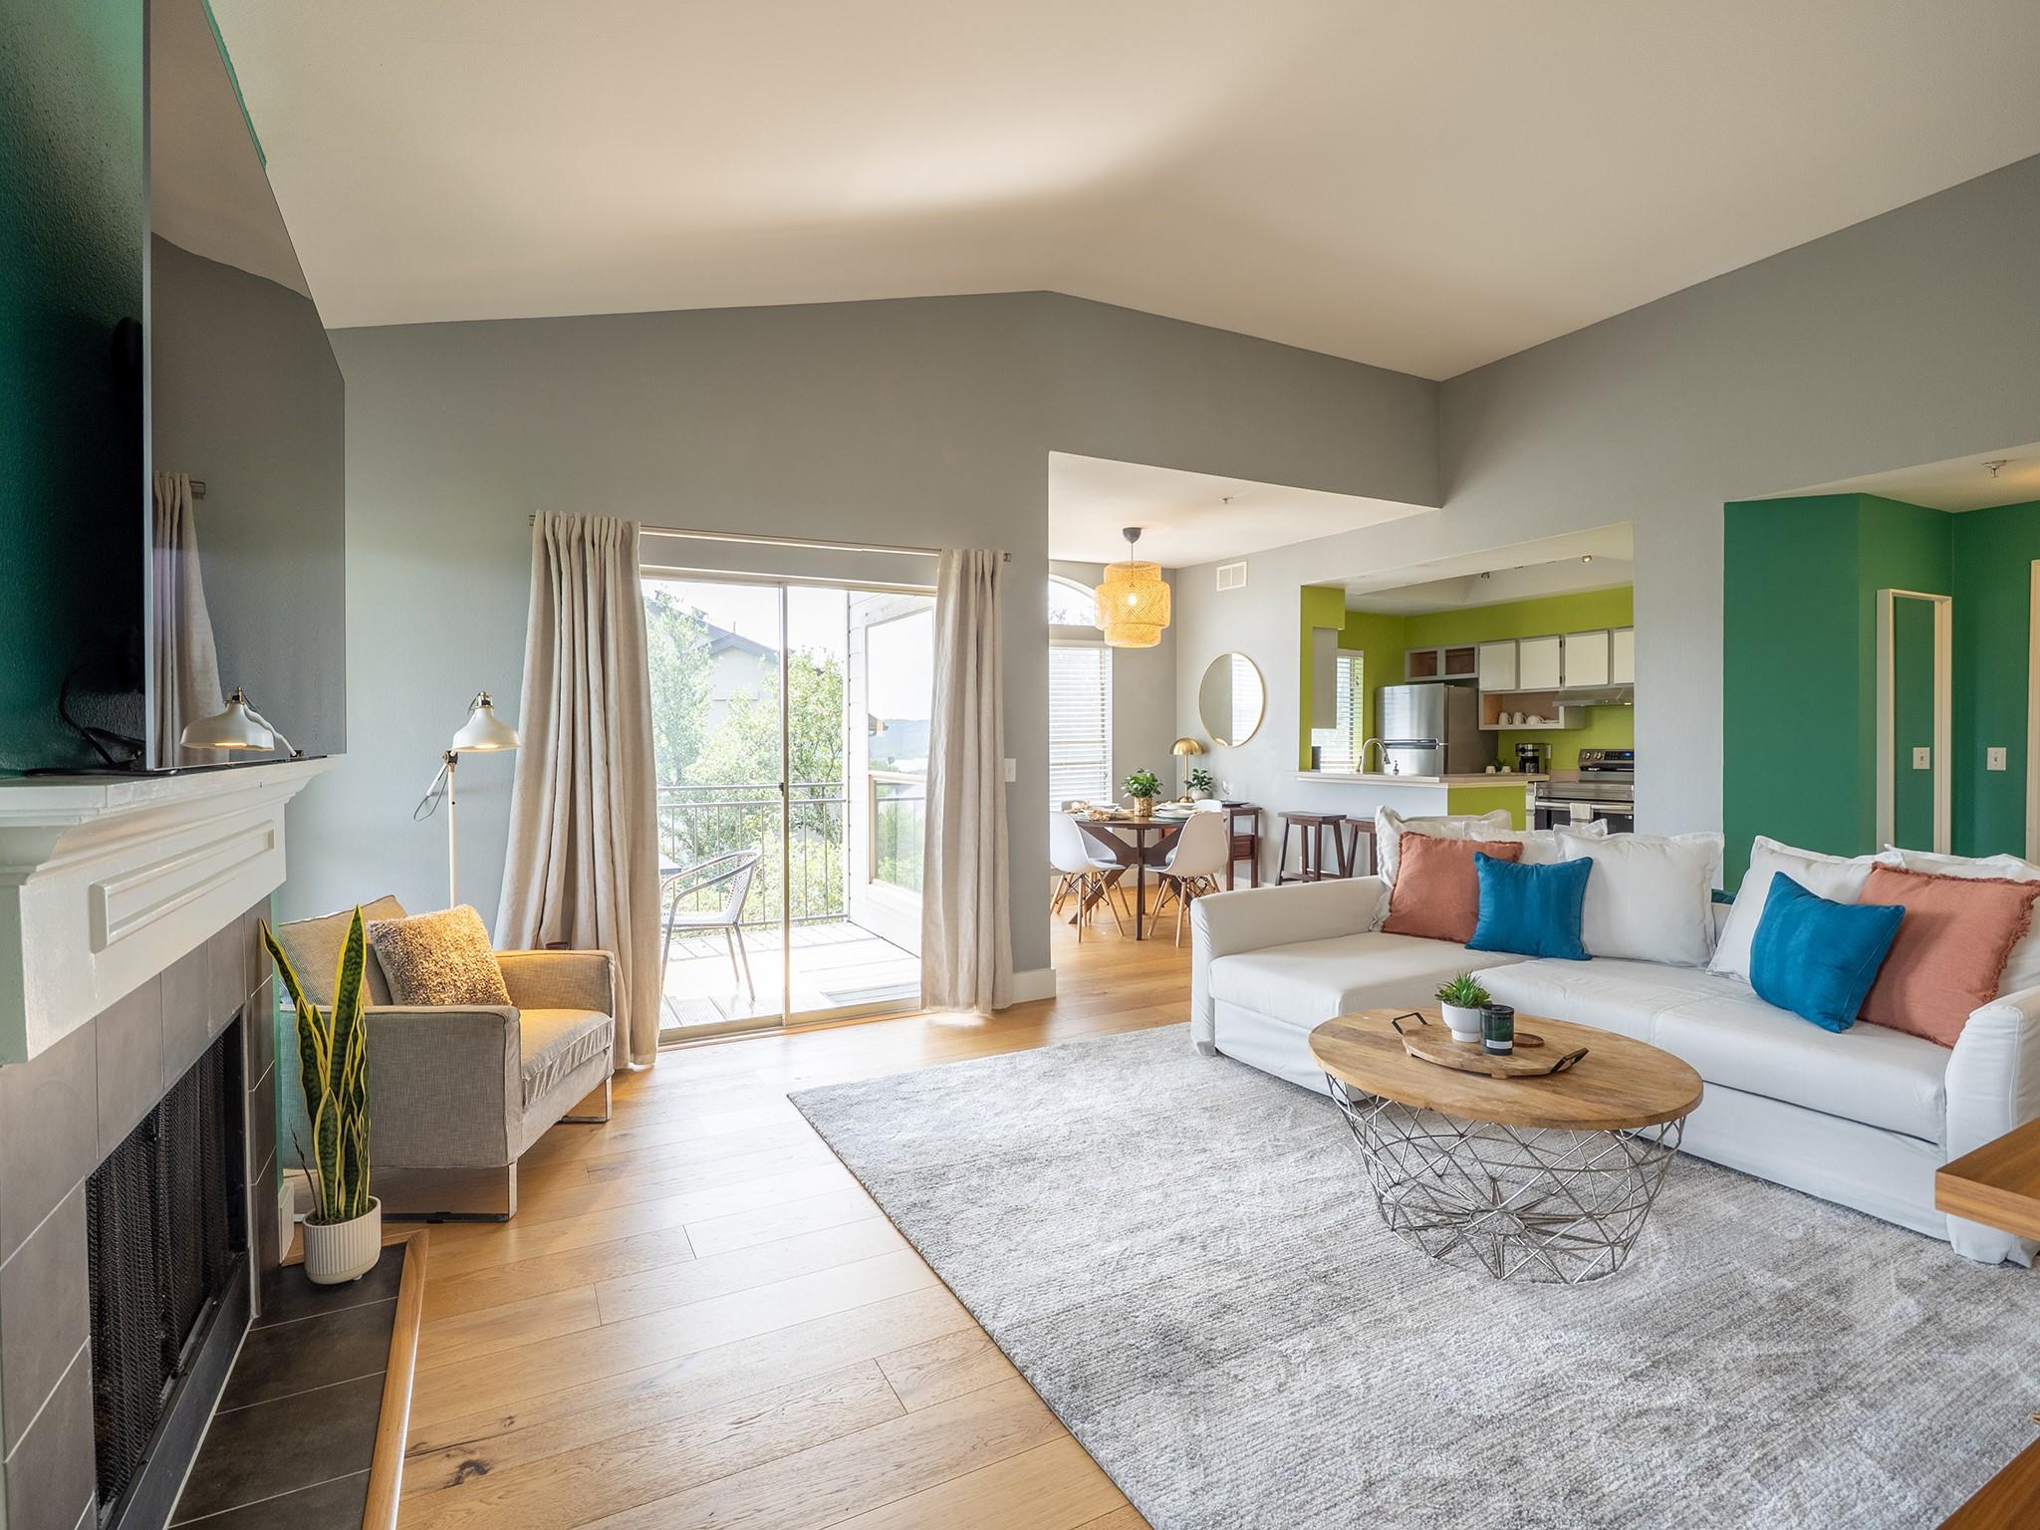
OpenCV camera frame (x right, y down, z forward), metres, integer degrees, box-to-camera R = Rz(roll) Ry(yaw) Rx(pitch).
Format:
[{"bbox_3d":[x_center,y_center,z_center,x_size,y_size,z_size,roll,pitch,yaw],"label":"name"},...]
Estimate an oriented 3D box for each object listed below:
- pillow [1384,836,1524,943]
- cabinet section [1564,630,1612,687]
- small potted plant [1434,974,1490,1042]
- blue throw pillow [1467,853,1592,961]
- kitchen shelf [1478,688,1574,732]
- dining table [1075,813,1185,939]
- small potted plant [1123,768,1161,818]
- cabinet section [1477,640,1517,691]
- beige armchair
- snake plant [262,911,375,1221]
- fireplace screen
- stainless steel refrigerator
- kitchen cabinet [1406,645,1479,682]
[{"bbox_3d":[1.882,0.542,4.132,0.500,0.480,0.160,1,-26,40],"label":"pillow"},{"bbox_3d":[4.686,-0.852,7.646,0.320,0.447,0.385,-1,2,-29],"label":"cabinet section"},{"bbox_3d":[1.228,0.665,2.600,0.150,0.175,0.150,1,2,25],"label":"small potted plant"},{"bbox_3d":[2.083,0.564,3.861,0.450,0.430,0.150,1,-18,32],"label":"blue throw pillow"},{"bbox_3d":[4.340,-0.472,7.989,0.320,0.341,0.749,-1,2,-29],"label":"kitchen shelf"},{"bbox_3d":[0.860,0.744,6.580,1.100,0.757,1.100,0,2,7],"label":"dining table"},{"bbox_3d":[0.850,0.202,6.545,0.280,0.335,0.280,0,2,7],"label":"small potted plant"},{"bbox_3d":[4.307,-0.872,8.323,0.320,0.441,0.367,-1,2,-29],"label":"cabinet section"},{"bbox_3d":[-1.777,0.844,2.895,0.780,0.800,0.700,0,2,-1],"label":"beige armchair"},{"bbox_3d":[-1.704,0.740,2.259,0.205,0.781,0.170,-2,2,-36],"label":"snake plant"},{"bbox_3d":[-1.508,0.814,1.683,0.050,0.530,0.860,-1,2,-29],"label":"fireplace screen"},{"bbox_3d":[3.803,0.169,8.643,0.730,1.746,0.740,-1,2,-29],"label":"stainless steel refrigerator"},{"bbox_3d":[3.965,-0.930,8.635,0.320,0.322,0.748,-1,2,-29],"label":"kitchen cabinet"}]

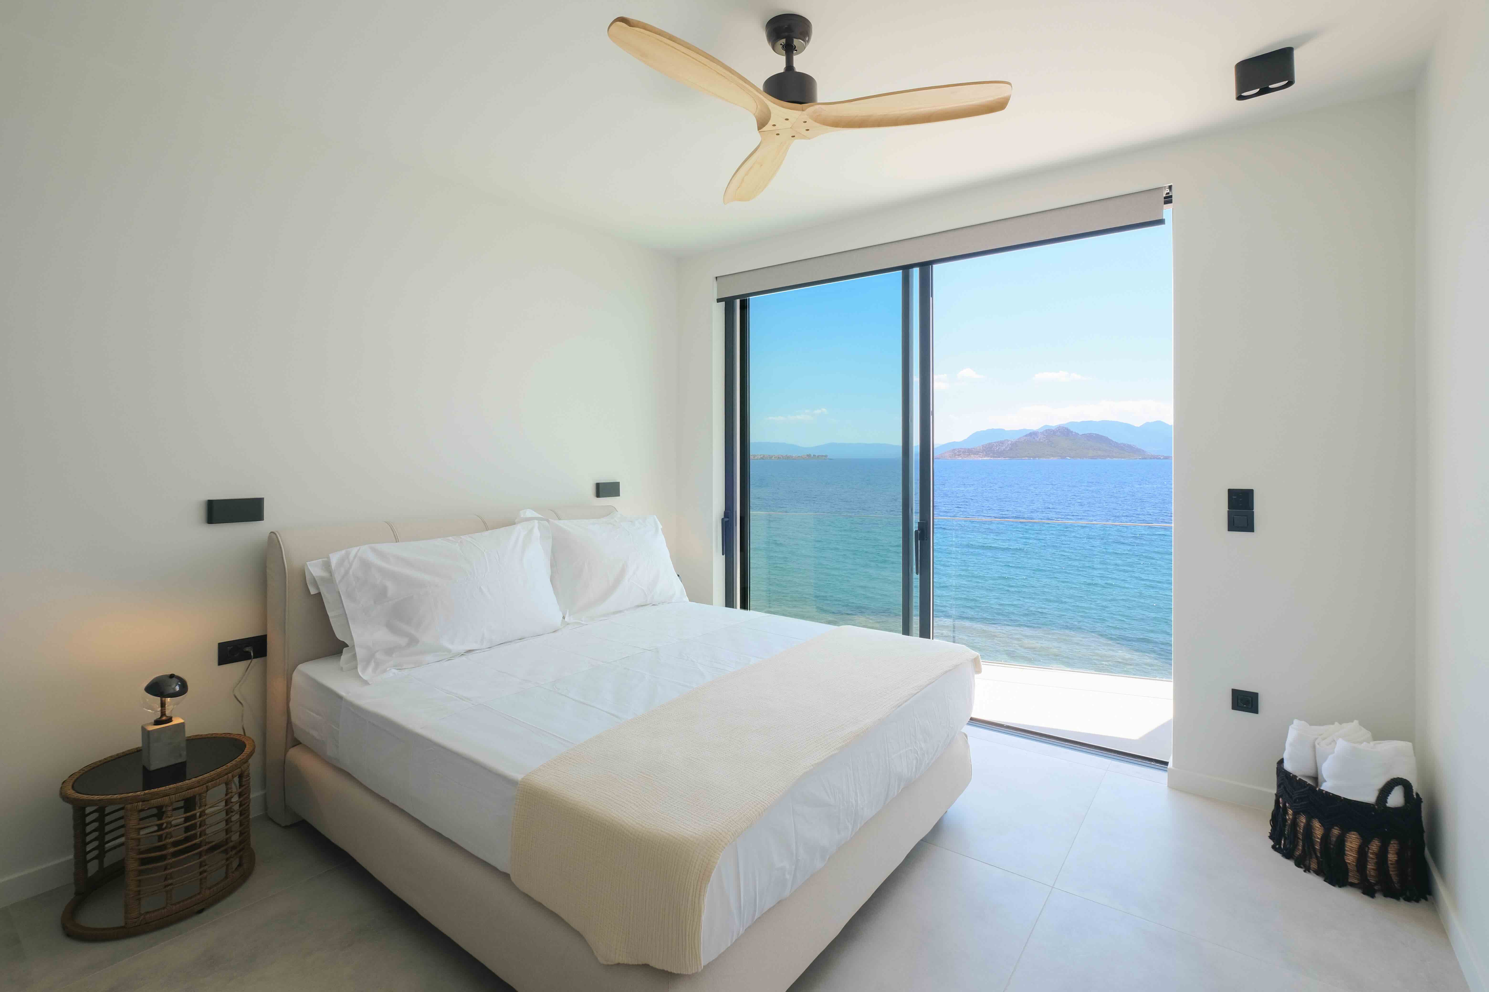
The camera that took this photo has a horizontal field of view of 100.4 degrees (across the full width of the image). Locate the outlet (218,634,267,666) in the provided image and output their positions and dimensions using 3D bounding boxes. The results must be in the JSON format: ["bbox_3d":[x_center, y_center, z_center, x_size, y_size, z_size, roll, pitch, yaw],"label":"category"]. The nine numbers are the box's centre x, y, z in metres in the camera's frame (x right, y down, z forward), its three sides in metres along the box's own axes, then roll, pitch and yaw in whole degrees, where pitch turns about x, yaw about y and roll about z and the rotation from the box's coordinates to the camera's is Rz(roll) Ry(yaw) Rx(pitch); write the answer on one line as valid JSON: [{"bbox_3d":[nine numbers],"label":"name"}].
[{"bbox_3d":[-1.948,0.599,2.414,0.013,0.086,0.152,1,2,36],"label":"outlet"}]

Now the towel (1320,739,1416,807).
[{"bbox_3d":[2.092,0.967,2.089,0.220,0.290,0.170,1,2,36],"label":"towel"}]

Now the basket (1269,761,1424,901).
[{"bbox_3d":[2.088,1.100,2.160,0.400,0.345,0.385,1,2,36],"label":"basket"}]

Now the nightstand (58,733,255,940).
[{"bbox_3d":[-1.887,1.081,2.024,0.465,0.405,0.465,1,2,36],"label":"nightstand"}]

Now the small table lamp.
[{"bbox_3d":[-1.905,0.734,2.039,0.095,0.285,0.100,1,2,36],"label":"small table lamp"}]

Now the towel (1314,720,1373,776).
[{"bbox_3d":[2.109,0.971,2.188,0.155,0.310,0.155,1,2,36],"label":"towel"}]

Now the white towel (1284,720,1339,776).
[{"bbox_3d":[2.081,0.966,2.277,0.155,0.310,0.155,1,2,36],"label":"white towel"}]

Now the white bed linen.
[{"bbox_3d":[-0.408,0.779,2.467,2.050,0.290,1.670,1,2,36],"label":"white bed linen"}]

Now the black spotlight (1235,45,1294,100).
[{"bbox_3d":[1.696,-1.375,2.025,0.150,0.110,0.085,1,2,36],"label":"black spotlight"}]

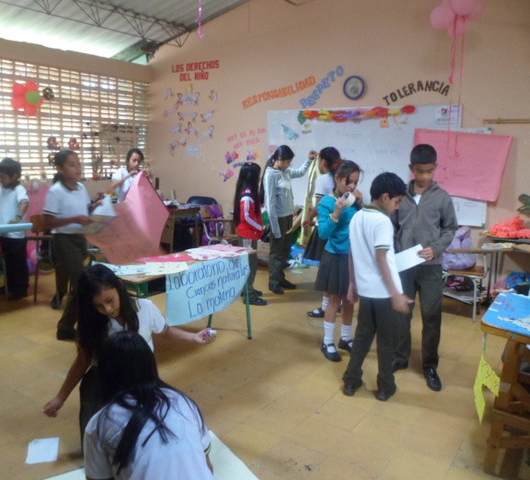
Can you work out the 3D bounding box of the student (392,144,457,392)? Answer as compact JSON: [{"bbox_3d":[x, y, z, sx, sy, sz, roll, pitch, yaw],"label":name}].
[{"bbox_3d":[1.008,0.163,3.039,0.450,1.510,0.340,4,11,15],"label":"student"}]

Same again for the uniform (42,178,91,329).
[{"bbox_3d":[-1.638,0.093,4.011,0.360,1.155,0.420,3,11,11],"label":"uniform"}]

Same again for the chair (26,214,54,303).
[{"bbox_3d":[-2.068,0.146,4.572,0.540,0.830,0.480,1,11,0],"label":"chair"}]

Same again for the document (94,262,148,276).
[{"bbox_3d":[-0.897,0.183,3.050,0.340,0.012,0.240,-2,11,-11],"label":"document"}]

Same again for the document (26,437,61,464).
[{"bbox_3d":[-1.076,1.014,2.328,0.135,0.010,0.200,-2,11,-17],"label":"document"}]

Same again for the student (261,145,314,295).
[{"bbox_3d":[0.235,-0.232,5.029,0.500,1.505,0.400,10,14,39],"label":"student"}]

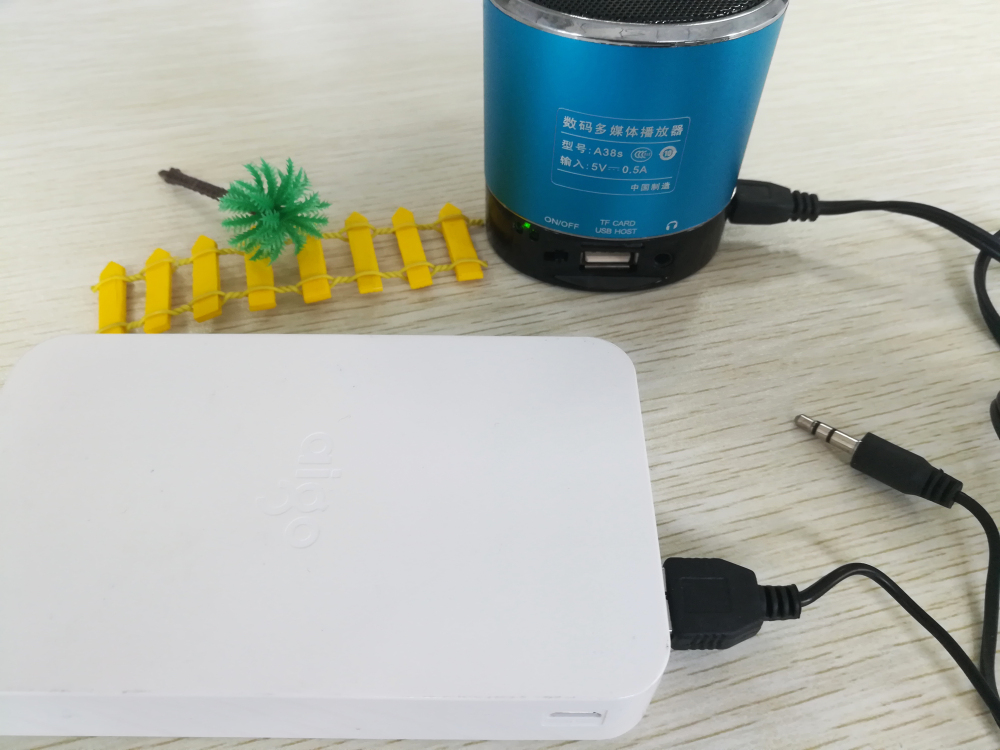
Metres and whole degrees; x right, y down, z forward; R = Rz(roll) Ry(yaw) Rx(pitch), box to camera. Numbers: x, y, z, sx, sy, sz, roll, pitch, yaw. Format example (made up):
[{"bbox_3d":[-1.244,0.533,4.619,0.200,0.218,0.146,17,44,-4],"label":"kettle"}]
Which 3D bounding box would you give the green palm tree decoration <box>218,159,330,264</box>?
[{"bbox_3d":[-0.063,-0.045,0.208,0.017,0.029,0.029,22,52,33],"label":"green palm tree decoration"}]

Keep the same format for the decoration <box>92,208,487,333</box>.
[{"bbox_3d":[-0.056,-0.030,0.209,0.110,0.005,0.040,-11,51,-9],"label":"decoration"}]

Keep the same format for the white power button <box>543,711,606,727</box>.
[{"bbox_3d":[0.012,0.055,0.123,0.010,0.008,0.003,0,50,0],"label":"white power button"}]

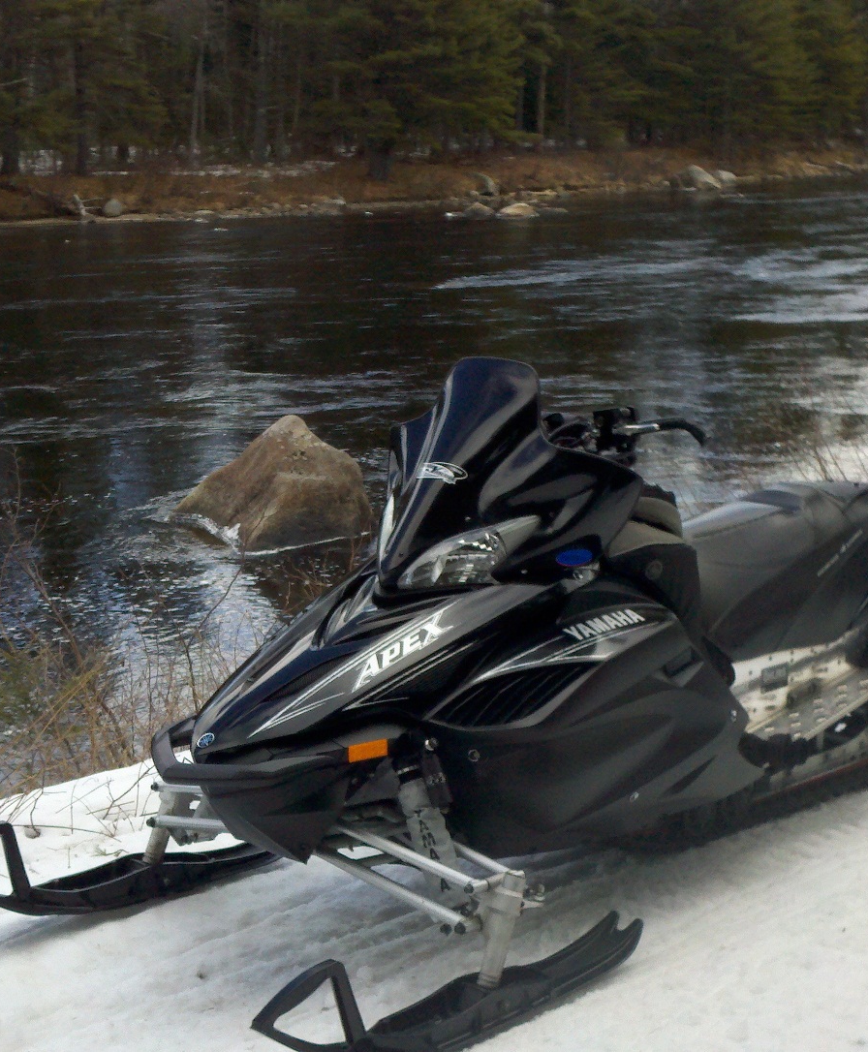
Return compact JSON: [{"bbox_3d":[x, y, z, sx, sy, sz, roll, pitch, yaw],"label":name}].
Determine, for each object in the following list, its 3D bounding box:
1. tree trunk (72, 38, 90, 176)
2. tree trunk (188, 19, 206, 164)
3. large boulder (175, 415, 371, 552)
[{"bbox_3d":[-8.783,-10.437,46.852,0.360,3.352,0.360,0,12,0],"label":"tree trunk"},{"bbox_3d":[-6.260,-11.454,49.699,0.330,3.687,0.330,6,12,-1],"label":"tree trunk"},{"bbox_3d":[-0.991,-0.316,11.523,1.202,0.741,1.081,0,12,0],"label":"large boulder"}]

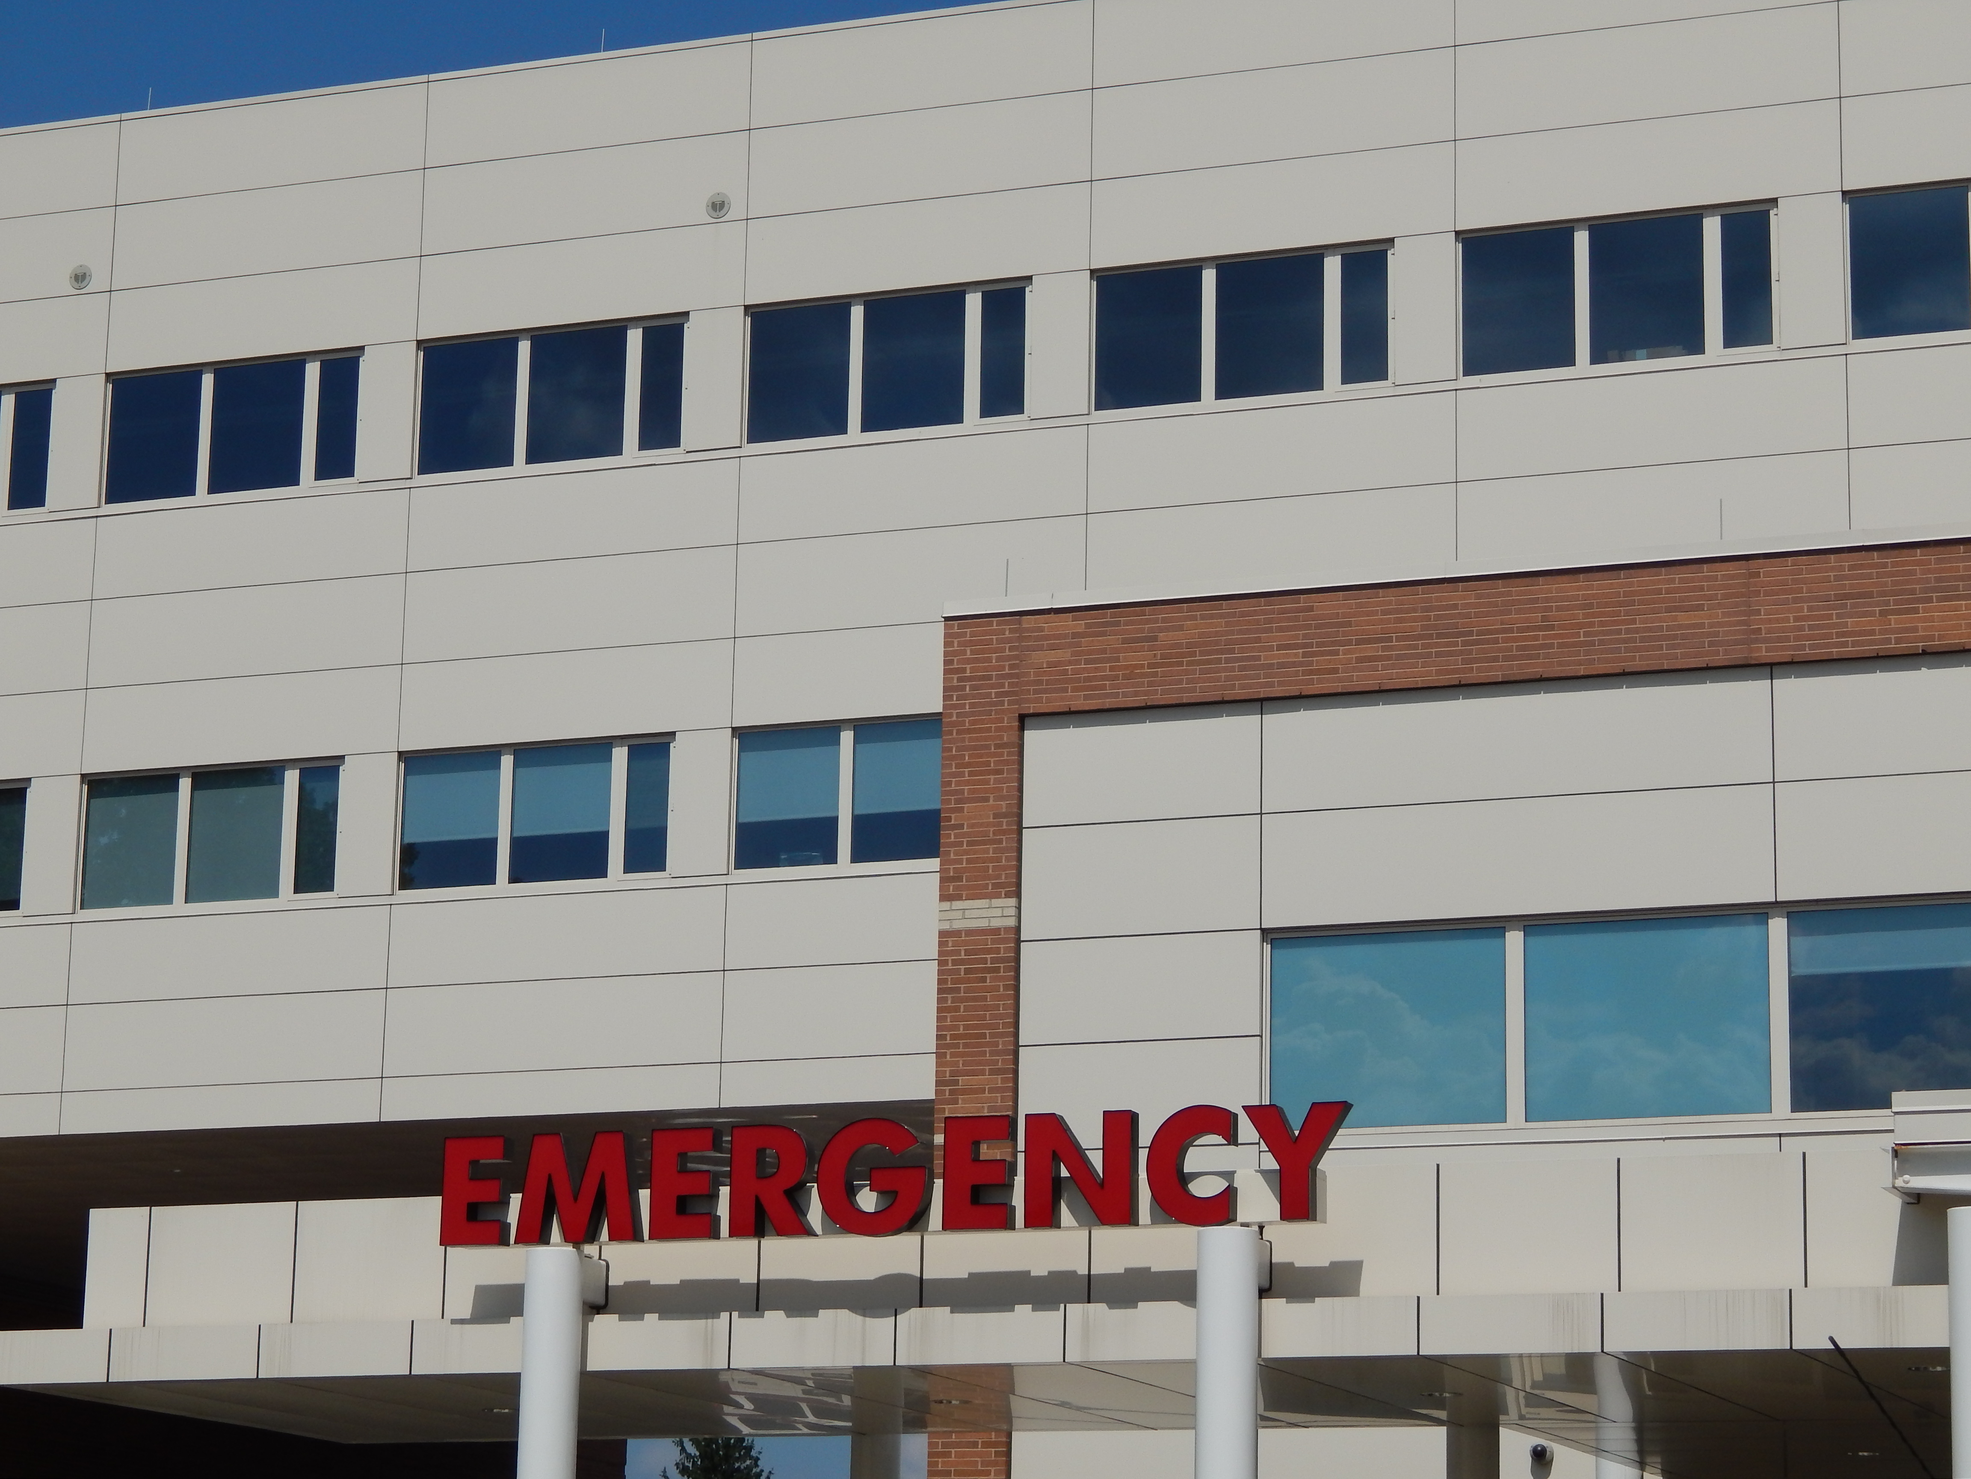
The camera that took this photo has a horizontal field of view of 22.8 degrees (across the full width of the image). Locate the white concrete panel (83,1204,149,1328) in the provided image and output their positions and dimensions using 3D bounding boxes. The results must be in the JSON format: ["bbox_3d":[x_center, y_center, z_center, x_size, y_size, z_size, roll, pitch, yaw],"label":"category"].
[{"bbox_3d":[-5.881,3.605,33.335,0.482,0.823,0.100,-4,-14,21],"label":"white concrete panel"}]

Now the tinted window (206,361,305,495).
[{"bbox_3d":[-7.779,-3.335,52.367,1.122,1.392,0.060,-4,-14,21],"label":"tinted window"}]

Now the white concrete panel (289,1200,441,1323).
[{"bbox_3d":[-4.126,3.545,33.041,1.147,0.870,0.100,-4,-14,21],"label":"white concrete panel"}]

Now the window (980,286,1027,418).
[{"bbox_3d":[0.196,-3.887,49.307,0.470,1.337,0.060,-4,-14,21],"label":"window"}]

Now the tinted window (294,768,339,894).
[{"bbox_3d":[-6.800,0.933,50.008,0.460,1.313,0.080,-4,-14,21],"label":"tinted window"}]

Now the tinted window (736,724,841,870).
[{"bbox_3d":[-2.002,0.603,49.738,1.101,1.388,0.080,-4,-14,21],"label":"tinted window"}]

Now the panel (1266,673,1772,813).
[{"bbox_3d":[3.826,0.024,35.341,3.796,0.845,0.100,-4,-14,21],"label":"panel"}]

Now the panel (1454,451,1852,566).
[{"bbox_3d":[6.349,-2.114,46.634,3.800,0.975,0.100,-4,-14,21],"label":"panel"}]

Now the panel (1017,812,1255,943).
[{"bbox_3d":[1.178,1.045,36.429,1.886,0.868,0.100,-4,-14,21],"label":"panel"}]

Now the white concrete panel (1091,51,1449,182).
[{"bbox_3d":[2.884,-6.226,48.981,3.790,0.975,0.120,-4,-14,21],"label":"white concrete panel"}]

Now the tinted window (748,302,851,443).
[{"bbox_3d":[-1.895,-3.746,50.110,1.123,1.406,0.060,-4,-14,21],"label":"tinted window"}]

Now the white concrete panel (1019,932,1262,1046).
[{"bbox_3d":[1.154,1.846,36.090,1.890,0.776,0.120,-4,-14,21],"label":"white concrete panel"}]

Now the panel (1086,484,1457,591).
[{"bbox_3d":[2.807,-1.870,48.163,3.821,0.992,0.100,-4,-14,21],"label":"panel"}]

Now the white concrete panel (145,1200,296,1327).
[{"bbox_3d":[-5.195,3.619,33.450,1.147,0.870,0.100,-4,-14,21],"label":"white concrete panel"}]

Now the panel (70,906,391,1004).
[{"bbox_3d":[-7.912,2.271,51.305,3.800,0.872,0.100,-4,-14,21],"label":"panel"}]

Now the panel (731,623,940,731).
[{"bbox_3d":[-0.767,-0.686,49.145,3.800,0.927,0.100,-4,-14,21],"label":"panel"}]

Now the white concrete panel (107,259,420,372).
[{"bbox_3d":[-7.784,-4.556,52.871,3.800,0.930,0.100,-4,-14,21],"label":"white concrete panel"}]

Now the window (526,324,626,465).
[{"bbox_3d":[-4.149,-3.498,49.994,1.085,1.375,0.080,-4,-14,21],"label":"window"}]

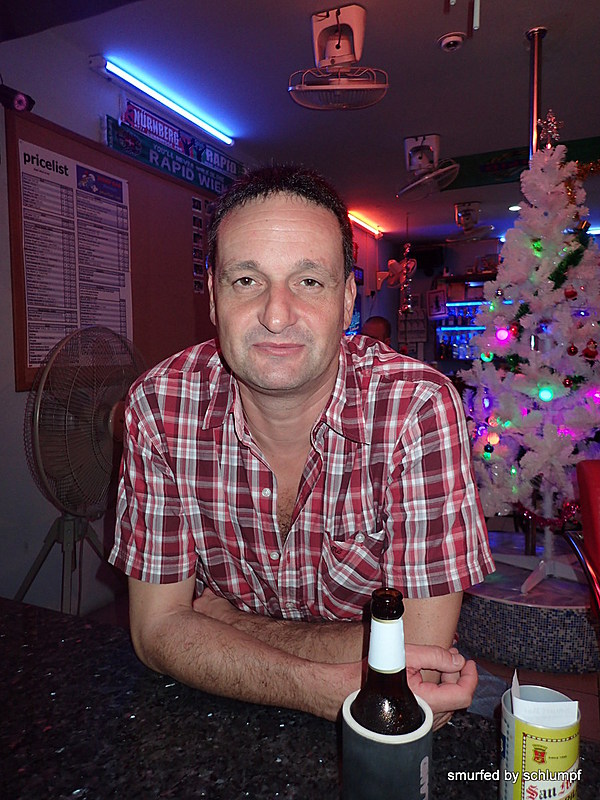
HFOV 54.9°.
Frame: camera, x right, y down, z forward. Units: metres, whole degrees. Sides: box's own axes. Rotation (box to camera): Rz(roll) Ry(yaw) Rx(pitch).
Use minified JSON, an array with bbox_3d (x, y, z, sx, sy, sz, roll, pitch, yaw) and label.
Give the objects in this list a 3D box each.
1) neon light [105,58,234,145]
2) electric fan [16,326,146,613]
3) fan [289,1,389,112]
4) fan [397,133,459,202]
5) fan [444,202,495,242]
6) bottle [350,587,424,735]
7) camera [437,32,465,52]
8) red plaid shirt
[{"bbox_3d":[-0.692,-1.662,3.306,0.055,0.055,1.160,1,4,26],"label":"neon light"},{"bbox_3d":[-0.774,0.416,2.000,0.620,1.340,0.700,1,4,22],"label":"electric fan"},{"bbox_3d":[0.169,-1.456,2.530,0.450,0.380,0.450,-1,4,0],"label":"fan"},{"bbox_3d":[0.836,-1.529,3.790,0.450,0.410,0.450,1,4,26],"label":"fan"},{"bbox_3d":[1.574,-1.644,5.380,0.450,0.390,0.450,1,4,26],"label":"fan"},{"bbox_3d":[0.072,0.269,0.475,0.062,0.230,0.062,-1,4,0],"label":"bottle"},{"bbox_3d":[0.701,-1.633,2.672,0.125,0.060,0.125,0,4,11],"label":"camera"},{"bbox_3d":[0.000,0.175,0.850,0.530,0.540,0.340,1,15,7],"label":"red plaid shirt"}]

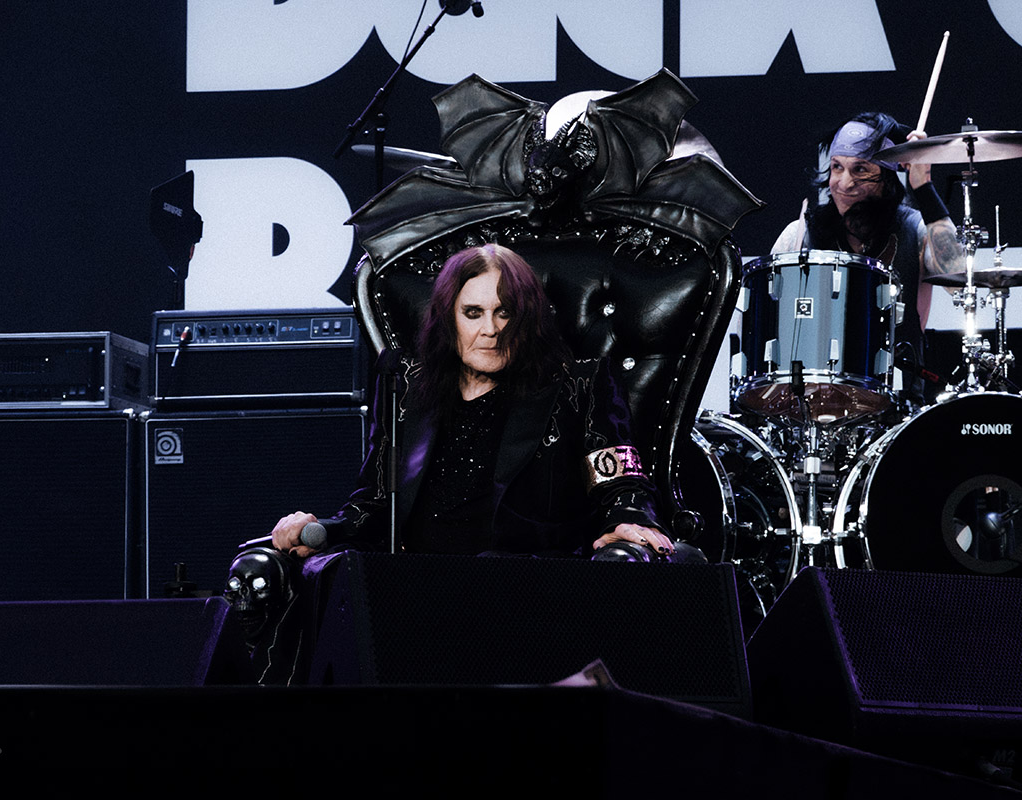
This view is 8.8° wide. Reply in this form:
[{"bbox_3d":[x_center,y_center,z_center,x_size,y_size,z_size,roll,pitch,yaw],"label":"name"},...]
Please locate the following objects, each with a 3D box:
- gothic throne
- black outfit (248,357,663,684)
[{"bbox_3d":[-0.020,0.137,13.320,0.920,1.620,0.820,-2,-5,21],"label":"gothic throne"},{"bbox_3d":[-0.085,0.355,13.090,0.680,0.870,0.740,-2,-5,20],"label":"black outfit"}]

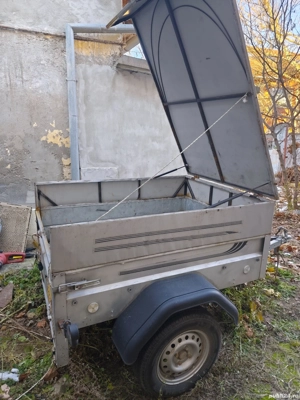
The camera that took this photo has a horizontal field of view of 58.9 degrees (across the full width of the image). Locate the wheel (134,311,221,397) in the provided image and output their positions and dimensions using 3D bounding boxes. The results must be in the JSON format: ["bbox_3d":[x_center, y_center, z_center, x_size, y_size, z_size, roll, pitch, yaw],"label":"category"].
[{"bbox_3d":[0.184,0.940,1.668,0.552,0.552,0.160,-5,14,-24],"label":"wheel"}]

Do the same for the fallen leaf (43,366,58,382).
[{"bbox_3d":[-0.663,1.162,1.770,0.070,0.030,0.120,6,13,22],"label":"fallen leaf"}]

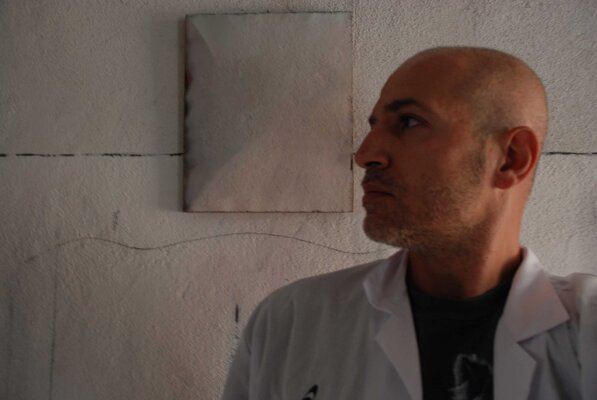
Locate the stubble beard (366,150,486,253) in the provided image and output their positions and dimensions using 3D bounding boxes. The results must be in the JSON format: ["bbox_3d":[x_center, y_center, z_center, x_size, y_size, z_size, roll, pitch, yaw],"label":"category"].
[{"bbox_3d":[0.118,0.003,0.595,0.110,0.115,0.140,7,-5,-18],"label":"stubble beard"}]

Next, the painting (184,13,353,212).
[{"bbox_3d":[-0.070,-0.205,1.291,0.391,0.470,0.022,0,-4,3],"label":"painting"}]

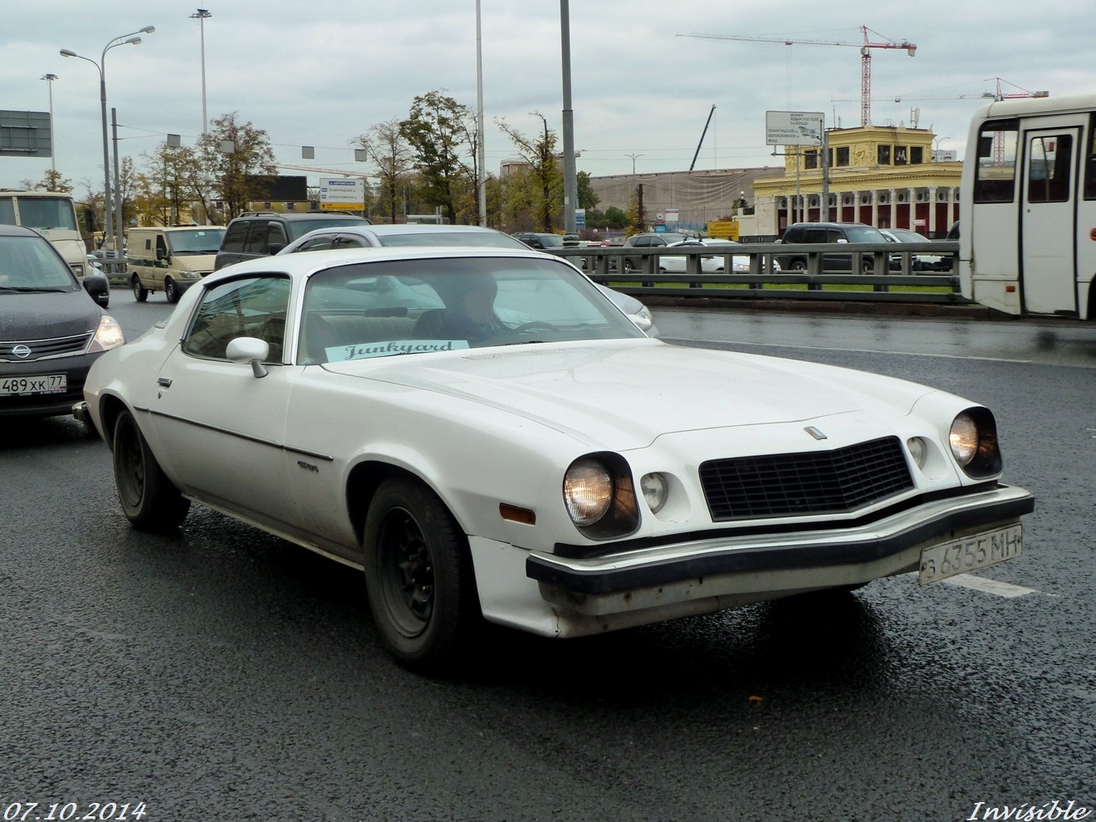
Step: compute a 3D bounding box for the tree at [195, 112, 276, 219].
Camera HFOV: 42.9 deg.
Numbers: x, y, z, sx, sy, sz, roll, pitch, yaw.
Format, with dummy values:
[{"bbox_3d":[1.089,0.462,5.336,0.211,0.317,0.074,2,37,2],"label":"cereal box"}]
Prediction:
[{"bbox_3d":[-17.617,-12.172,77.468,4.400,8.776,4.400,-3,7,-12],"label":"tree"}]

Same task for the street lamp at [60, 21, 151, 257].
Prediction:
[{"bbox_3d":[-18.019,-10.384,57.397,3.700,10.610,1.600,-2,7,-8],"label":"street lamp"}]

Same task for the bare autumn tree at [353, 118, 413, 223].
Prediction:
[{"bbox_3d":[-9.255,-12.100,78.493,3.496,8.700,3.321,-1,7,0],"label":"bare autumn tree"}]

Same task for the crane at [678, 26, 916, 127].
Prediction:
[{"bbox_3d":[59.751,-65.850,333.068,68.450,52.970,2.500,-5,7,-26],"label":"crane"}]

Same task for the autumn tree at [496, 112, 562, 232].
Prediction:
[{"bbox_3d":[-1.051,-12.682,79.480,4.200,8.586,4.200,-1,7,0],"label":"autumn tree"}]

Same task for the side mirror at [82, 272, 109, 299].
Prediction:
[{"bbox_3d":[-3.313,-0.915,10.200,0.200,0.165,0.130,-6,8,-35],"label":"side mirror"}]

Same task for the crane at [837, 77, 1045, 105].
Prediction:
[{"bbox_3d":[112.244,-72.047,397.304,62.500,44.488,3.000,-1,7,0],"label":"crane"}]

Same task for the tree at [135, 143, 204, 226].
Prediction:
[{"bbox_3d":[-24.781,-13.241,91.496,4.524,8.650,4.297,-1,7,0],"label":"tree"}]

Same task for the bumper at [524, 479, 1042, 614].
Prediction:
[{"bbox_3d":[0.772,0.372,3.849,1.790,0.172,0.340,-6,8,-33],"label":"bumper"}]

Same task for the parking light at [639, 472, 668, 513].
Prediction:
[{"bbox_3d":[0.274,0.226,3.767,0.110,0.112,0.055,-6,8,-33],"label":"parking light"}]

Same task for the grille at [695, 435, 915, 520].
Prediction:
[{"bbox_3d":[0.762,0.191,3.837,0.770,0.175,0.200,-6,8,-33],"label":"grille"}]

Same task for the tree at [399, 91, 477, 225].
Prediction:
[{"bbox_3d":[-6.004,-12.517,76.426,4.165,9.860,3.956,-1,7,0],"label":"tree"}]

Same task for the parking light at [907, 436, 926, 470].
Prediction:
[{"bbox_3d":[1.127,0.140,4.320,0.110,0.112,0.055,-6,8,-33],"label":"parking light"}]

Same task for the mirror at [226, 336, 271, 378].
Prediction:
[{"bbox_3d":[-1.114,-0.201,5.179,0.170,0.155,0.130,-6,8,-33],"label":"mirror"}]

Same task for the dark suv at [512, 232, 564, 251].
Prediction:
[{"bbox_3d":[0.037,-6.844,59.897,1.820,1.700,4.550,-5,8,-26],"label":"dark suv"}]

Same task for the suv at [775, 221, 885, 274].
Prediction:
[{"bbox_3d":[8.511,-4.382,39.285,1.880,1.870,4.850,-5,8,-28],"label":"suv"}]

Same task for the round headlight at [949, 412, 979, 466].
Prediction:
[{"bbox_3d":[1.265,0.085,4.353,0.185,0.185,0.100,-6,8,-33],"label":"round headlight"}]

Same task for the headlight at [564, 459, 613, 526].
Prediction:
[{"bbox_3d":[0.079,0.203,3.584,0.185,0.185,0.100,-6,8,-33],"label":"headlight"}]

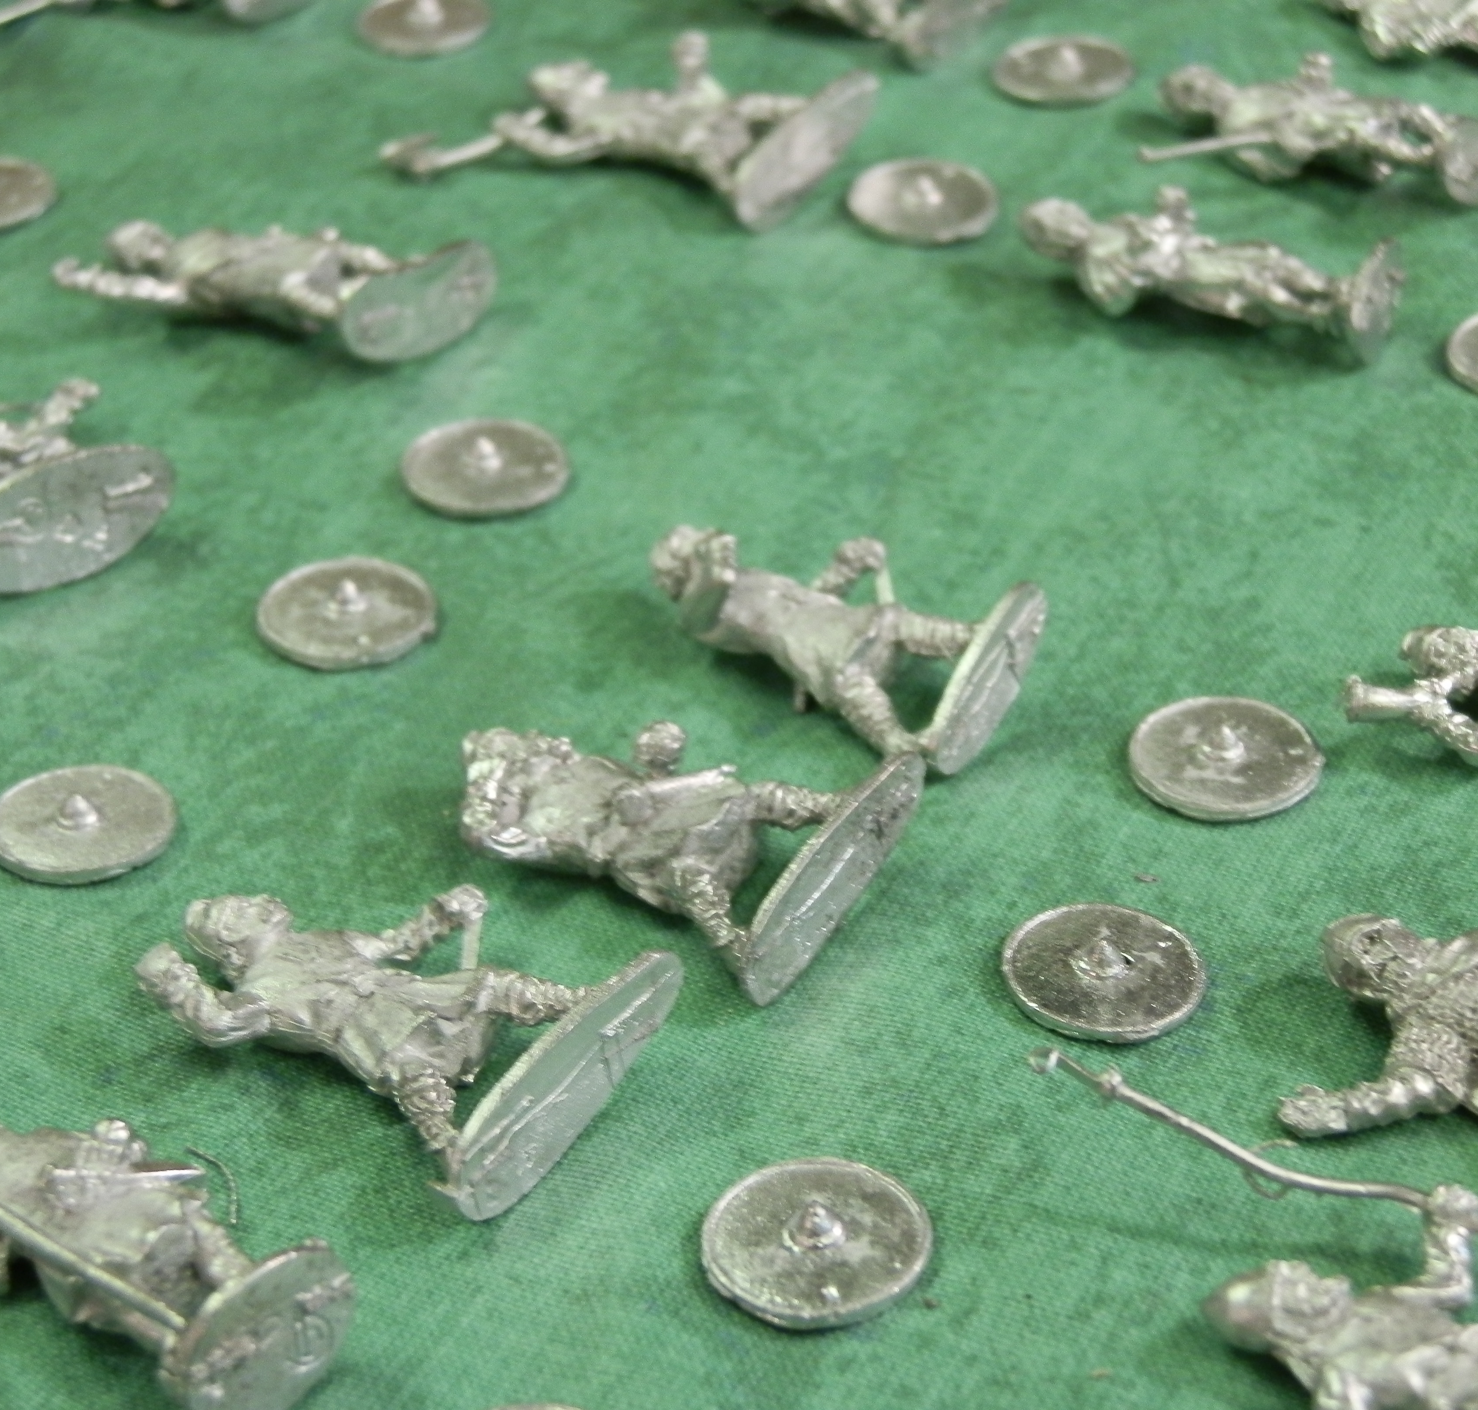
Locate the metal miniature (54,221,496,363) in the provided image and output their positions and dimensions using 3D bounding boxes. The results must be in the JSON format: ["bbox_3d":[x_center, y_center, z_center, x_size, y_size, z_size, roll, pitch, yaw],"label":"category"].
[{"bbox_3d":[-0.042,-0.039,0.286,0.035,0.010,0.021,14,30,25],"label":"metal miniature"}]

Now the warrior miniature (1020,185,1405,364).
[{"bbox_3d":[0.039,-0.039,0.283,0.033,0.011,0.012,15,36,27],"label":"warrior miniature"}]

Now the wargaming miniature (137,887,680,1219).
[{"bbox_3d":[-0.023,0.018,0.208,0.032,0.009,0.023,22,47,30],"label":"wargaming miniature"}]

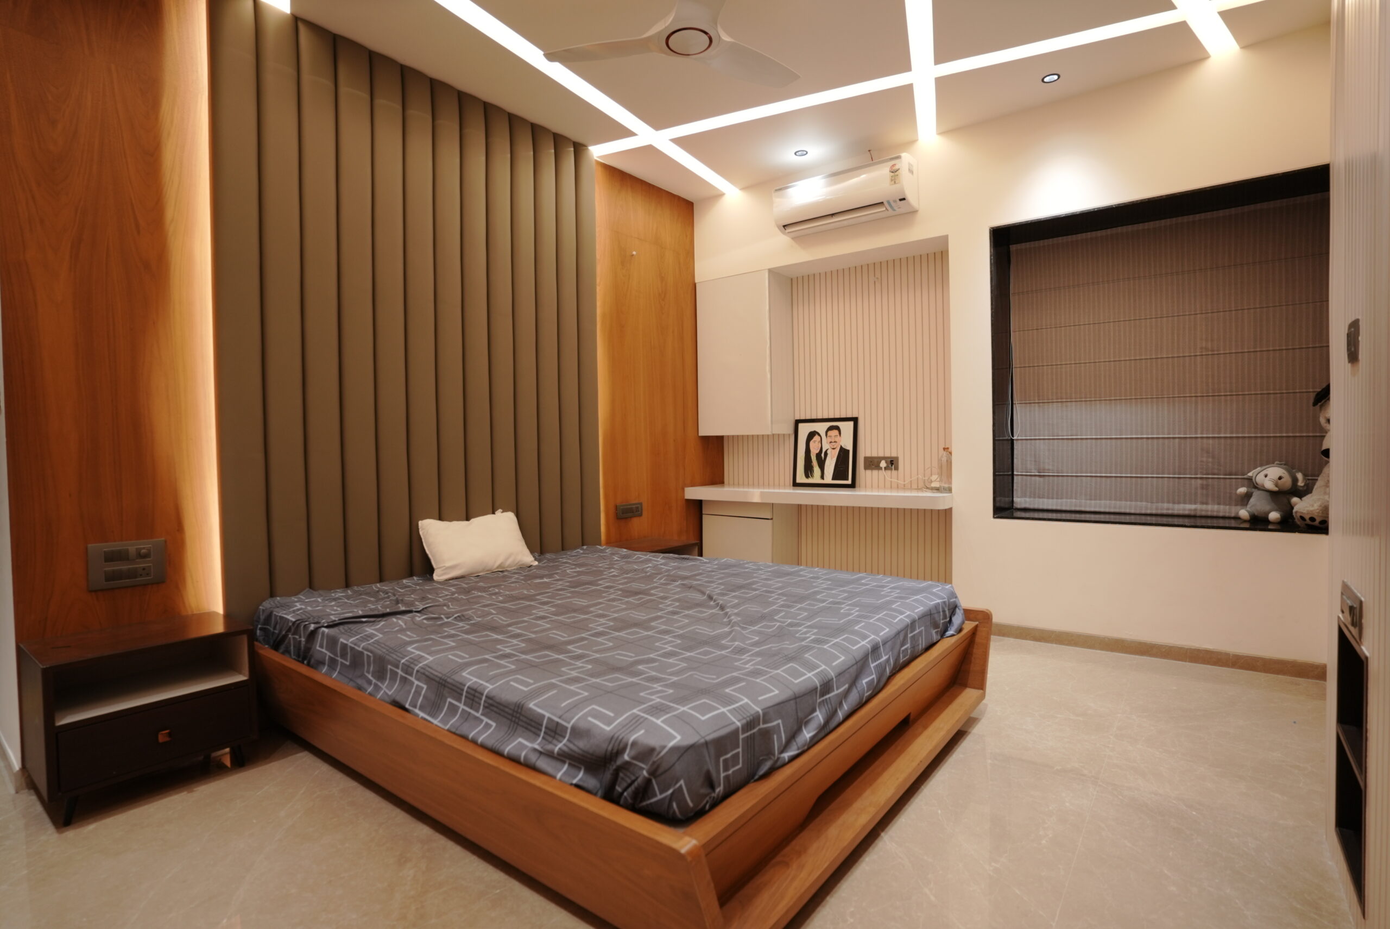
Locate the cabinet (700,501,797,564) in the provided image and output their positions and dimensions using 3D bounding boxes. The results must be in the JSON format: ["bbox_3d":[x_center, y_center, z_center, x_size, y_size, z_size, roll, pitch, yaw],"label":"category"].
[{"bbox_3d":[0.402,0.599,4.869,0.608,0.673,0.359,0,2,37],"label":"cabinet"}]

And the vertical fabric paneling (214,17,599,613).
[{"bbox_3d":[-1.191,-0.448,3.236,0.074,2.835,1.957,0,2,37],"label":"vertical fabric paneling"}]

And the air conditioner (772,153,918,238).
[{"bbox_3d":[0.912,-1.649,4.055,0.865,0.311,0.211,0,2,37],"label":"air conditioner"}]

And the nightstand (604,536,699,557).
[{"bbox_3d":[-0.306,0.728,4.129,0.423,0.465,0.506,0,2,37],"label":"nightstand"}]

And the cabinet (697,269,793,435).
[{"bbox_3d":[0.375,-0.781,4.846,0.618,1.134,0.359,0,2,37],"label":"cabinet"}]

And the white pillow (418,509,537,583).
[{"bbox_3d":[-1.004,0.366,3.068,0.130,0.300,0.525,-40,-22,31],"label":"white pillow"}]

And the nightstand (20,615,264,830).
[{"bbox_3d":[-1.803,0.791,2.155,0.412,0.465,0.508,0,2,37],"label":"nightstand"}]

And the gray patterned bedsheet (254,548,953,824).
[{"bbox_3d":[-0.315,0.573,2.574,2.120,0.164,1.830,0,2,37],"label":"gray patterned bedsheet"}]

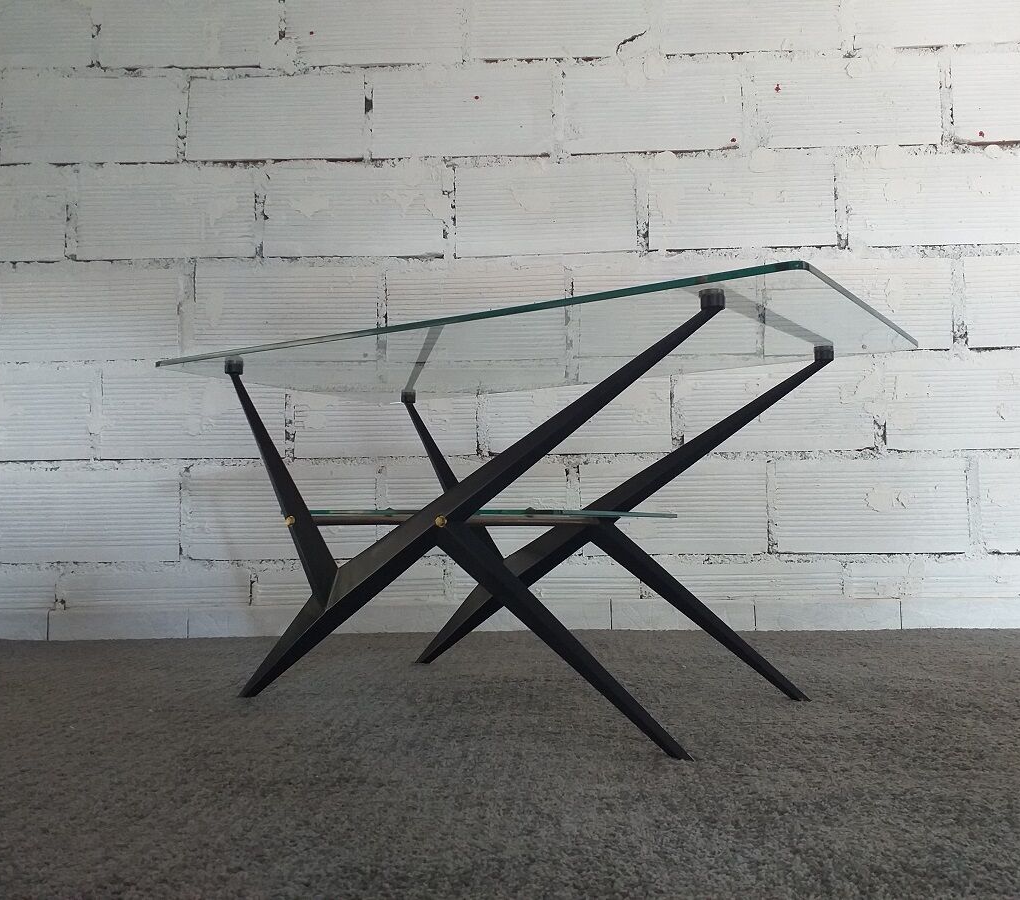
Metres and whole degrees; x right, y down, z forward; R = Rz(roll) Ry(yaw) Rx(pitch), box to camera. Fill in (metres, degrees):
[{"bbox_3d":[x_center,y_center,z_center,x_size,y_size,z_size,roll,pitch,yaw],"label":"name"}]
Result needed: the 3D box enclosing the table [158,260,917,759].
[{"bbox_3d":[0.017,0.106,1.299,0.980,0.492,0.523,-3,-5,34],"label":"table"}]

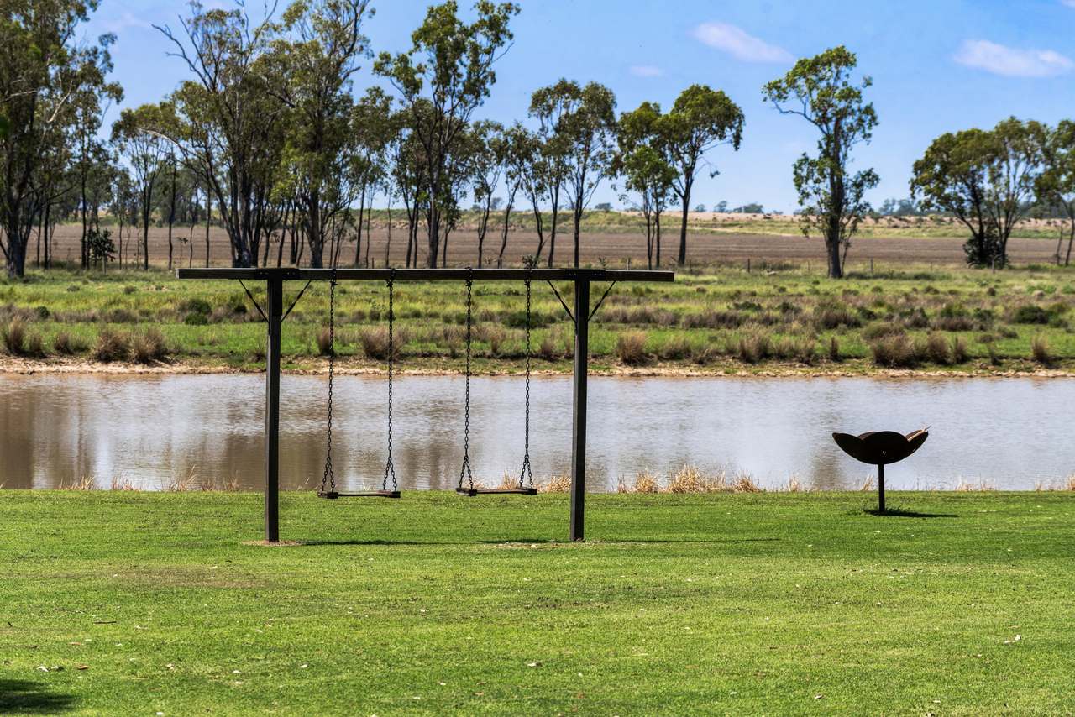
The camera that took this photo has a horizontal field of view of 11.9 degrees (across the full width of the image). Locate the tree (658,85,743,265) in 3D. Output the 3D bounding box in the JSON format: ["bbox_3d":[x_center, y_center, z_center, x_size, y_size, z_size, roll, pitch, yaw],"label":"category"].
[{"bbox_3d":[10.653,-11.940,335.000,5.480,11.890,5.200,1,2,0],"label":"tree"}]

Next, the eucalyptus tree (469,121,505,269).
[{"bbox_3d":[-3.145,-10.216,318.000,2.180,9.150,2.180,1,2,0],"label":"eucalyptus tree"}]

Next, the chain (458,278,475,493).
[{"bbox_3d":[-0.651,0.210,46.600,0.070,1.990,0.250,0,2,-18],"label":"chain"}]

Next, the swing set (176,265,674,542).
[{"bbox_3d":[-0.985,0.422,46.500,4.700,2.480,0.300,0,2,-18],"label":"swing set"}]

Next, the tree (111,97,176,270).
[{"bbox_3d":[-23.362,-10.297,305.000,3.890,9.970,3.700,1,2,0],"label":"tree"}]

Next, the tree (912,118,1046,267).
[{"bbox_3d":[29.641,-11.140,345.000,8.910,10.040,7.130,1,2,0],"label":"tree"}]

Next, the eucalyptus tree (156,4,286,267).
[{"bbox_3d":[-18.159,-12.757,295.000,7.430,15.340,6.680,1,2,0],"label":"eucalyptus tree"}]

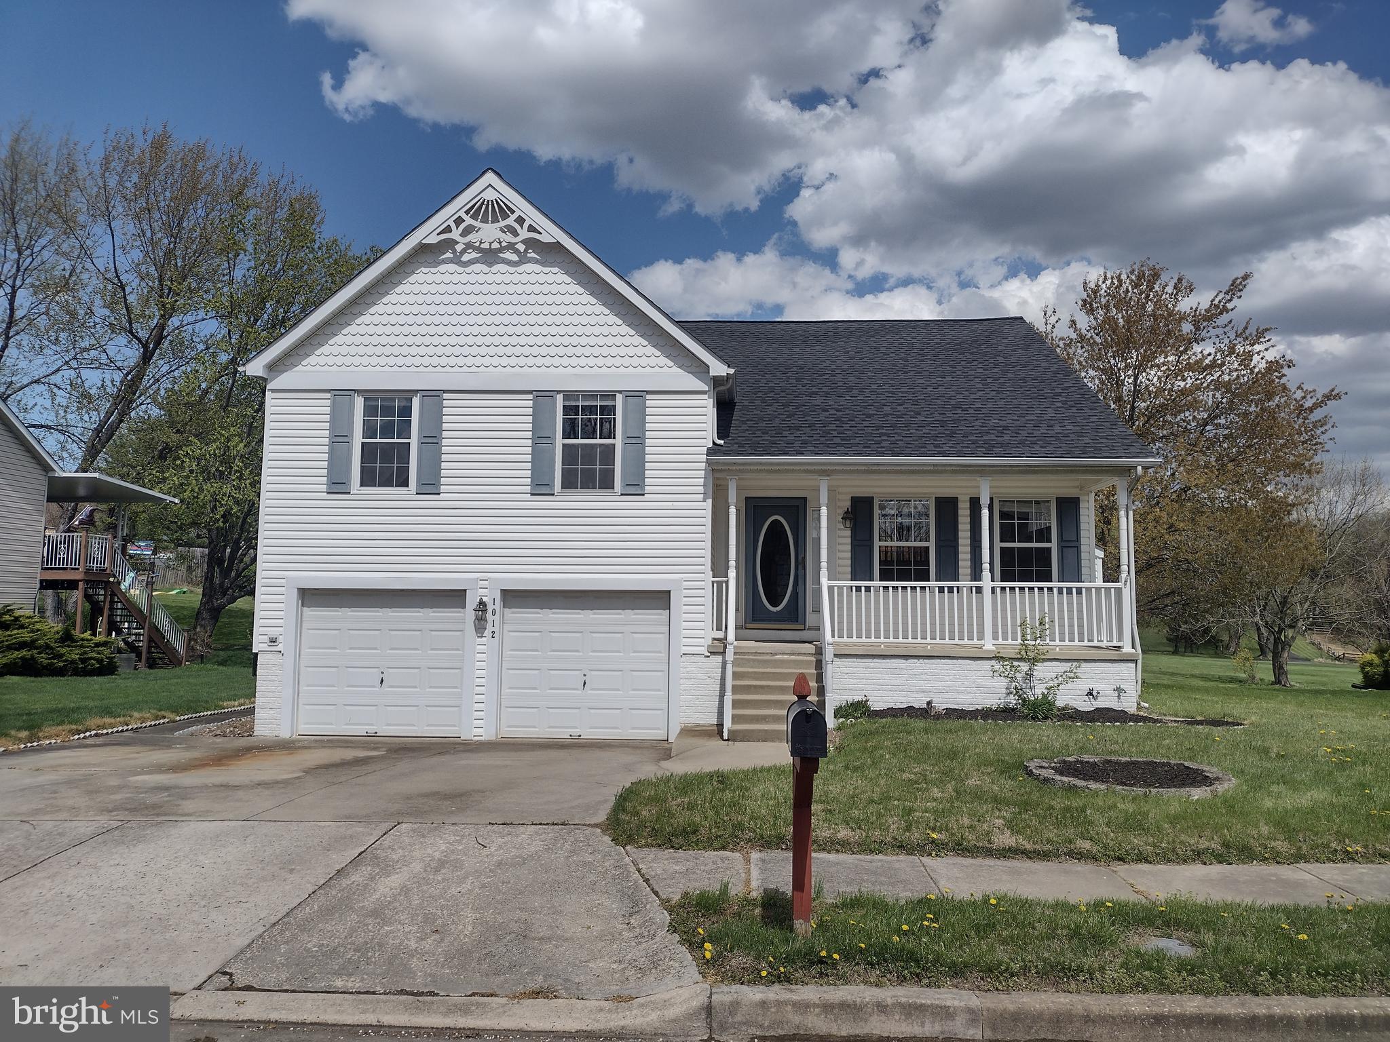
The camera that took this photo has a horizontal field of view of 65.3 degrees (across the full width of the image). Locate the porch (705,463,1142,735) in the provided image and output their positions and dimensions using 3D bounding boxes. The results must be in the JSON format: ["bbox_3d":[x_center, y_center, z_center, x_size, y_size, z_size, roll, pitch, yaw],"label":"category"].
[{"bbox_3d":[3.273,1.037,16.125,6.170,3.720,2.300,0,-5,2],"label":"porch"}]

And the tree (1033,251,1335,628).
[{"bbox_3d":[13.497,-1.623,29.845,8.463,10.753,8.400,0,-5,2],"label":"tree"}]

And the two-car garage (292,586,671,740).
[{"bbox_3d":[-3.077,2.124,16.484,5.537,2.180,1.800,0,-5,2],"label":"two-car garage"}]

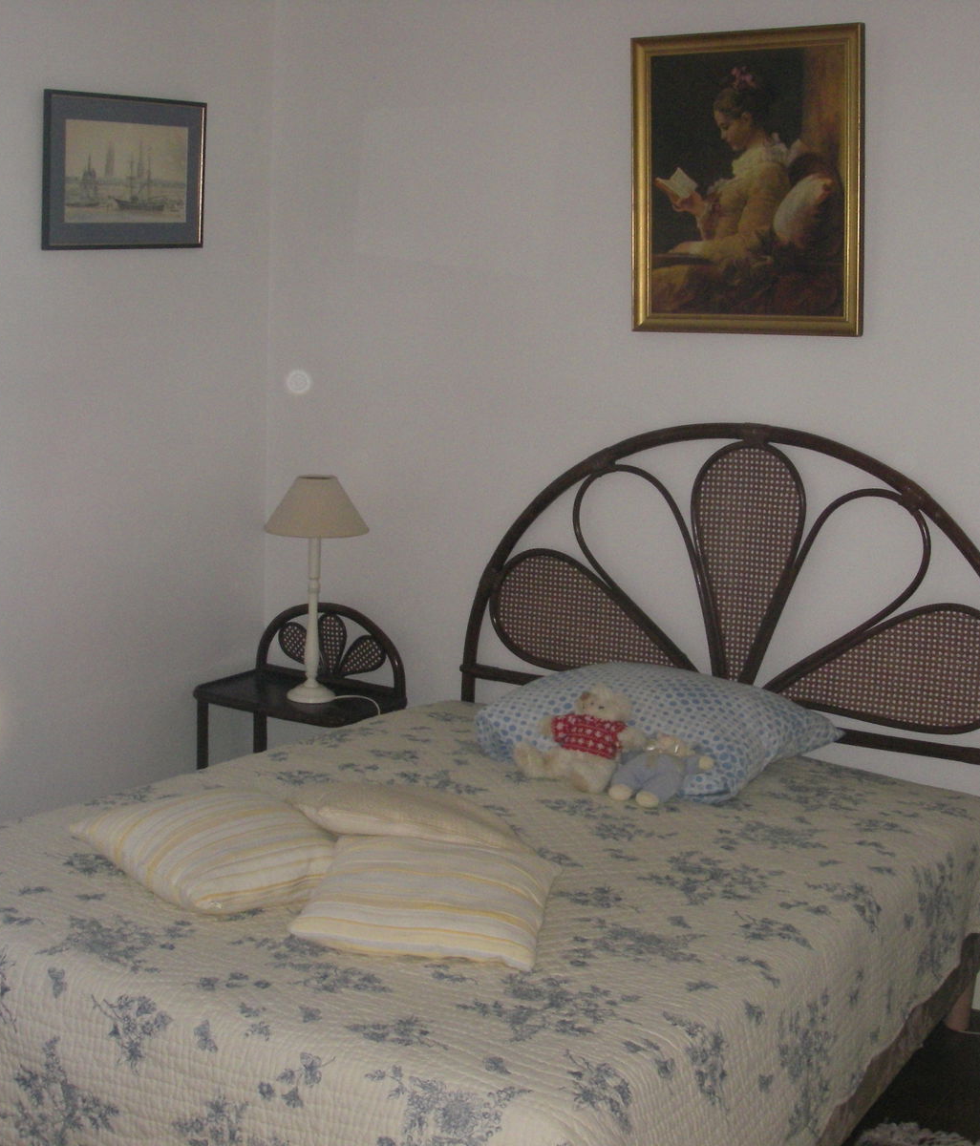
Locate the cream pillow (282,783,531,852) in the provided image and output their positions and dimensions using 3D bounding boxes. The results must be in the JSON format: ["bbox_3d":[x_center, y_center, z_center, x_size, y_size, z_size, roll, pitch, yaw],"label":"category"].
[{"bbox_3d":[-0.130,0.474,3.261,0.470,0.125,0.380,8,8,30],"label":"cream pillow"}]

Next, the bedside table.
[{"bbox_3d":[-0.510,0.465,4.478,0.495,0.730,0.330,8,13,30],"label":"bedside table"}]

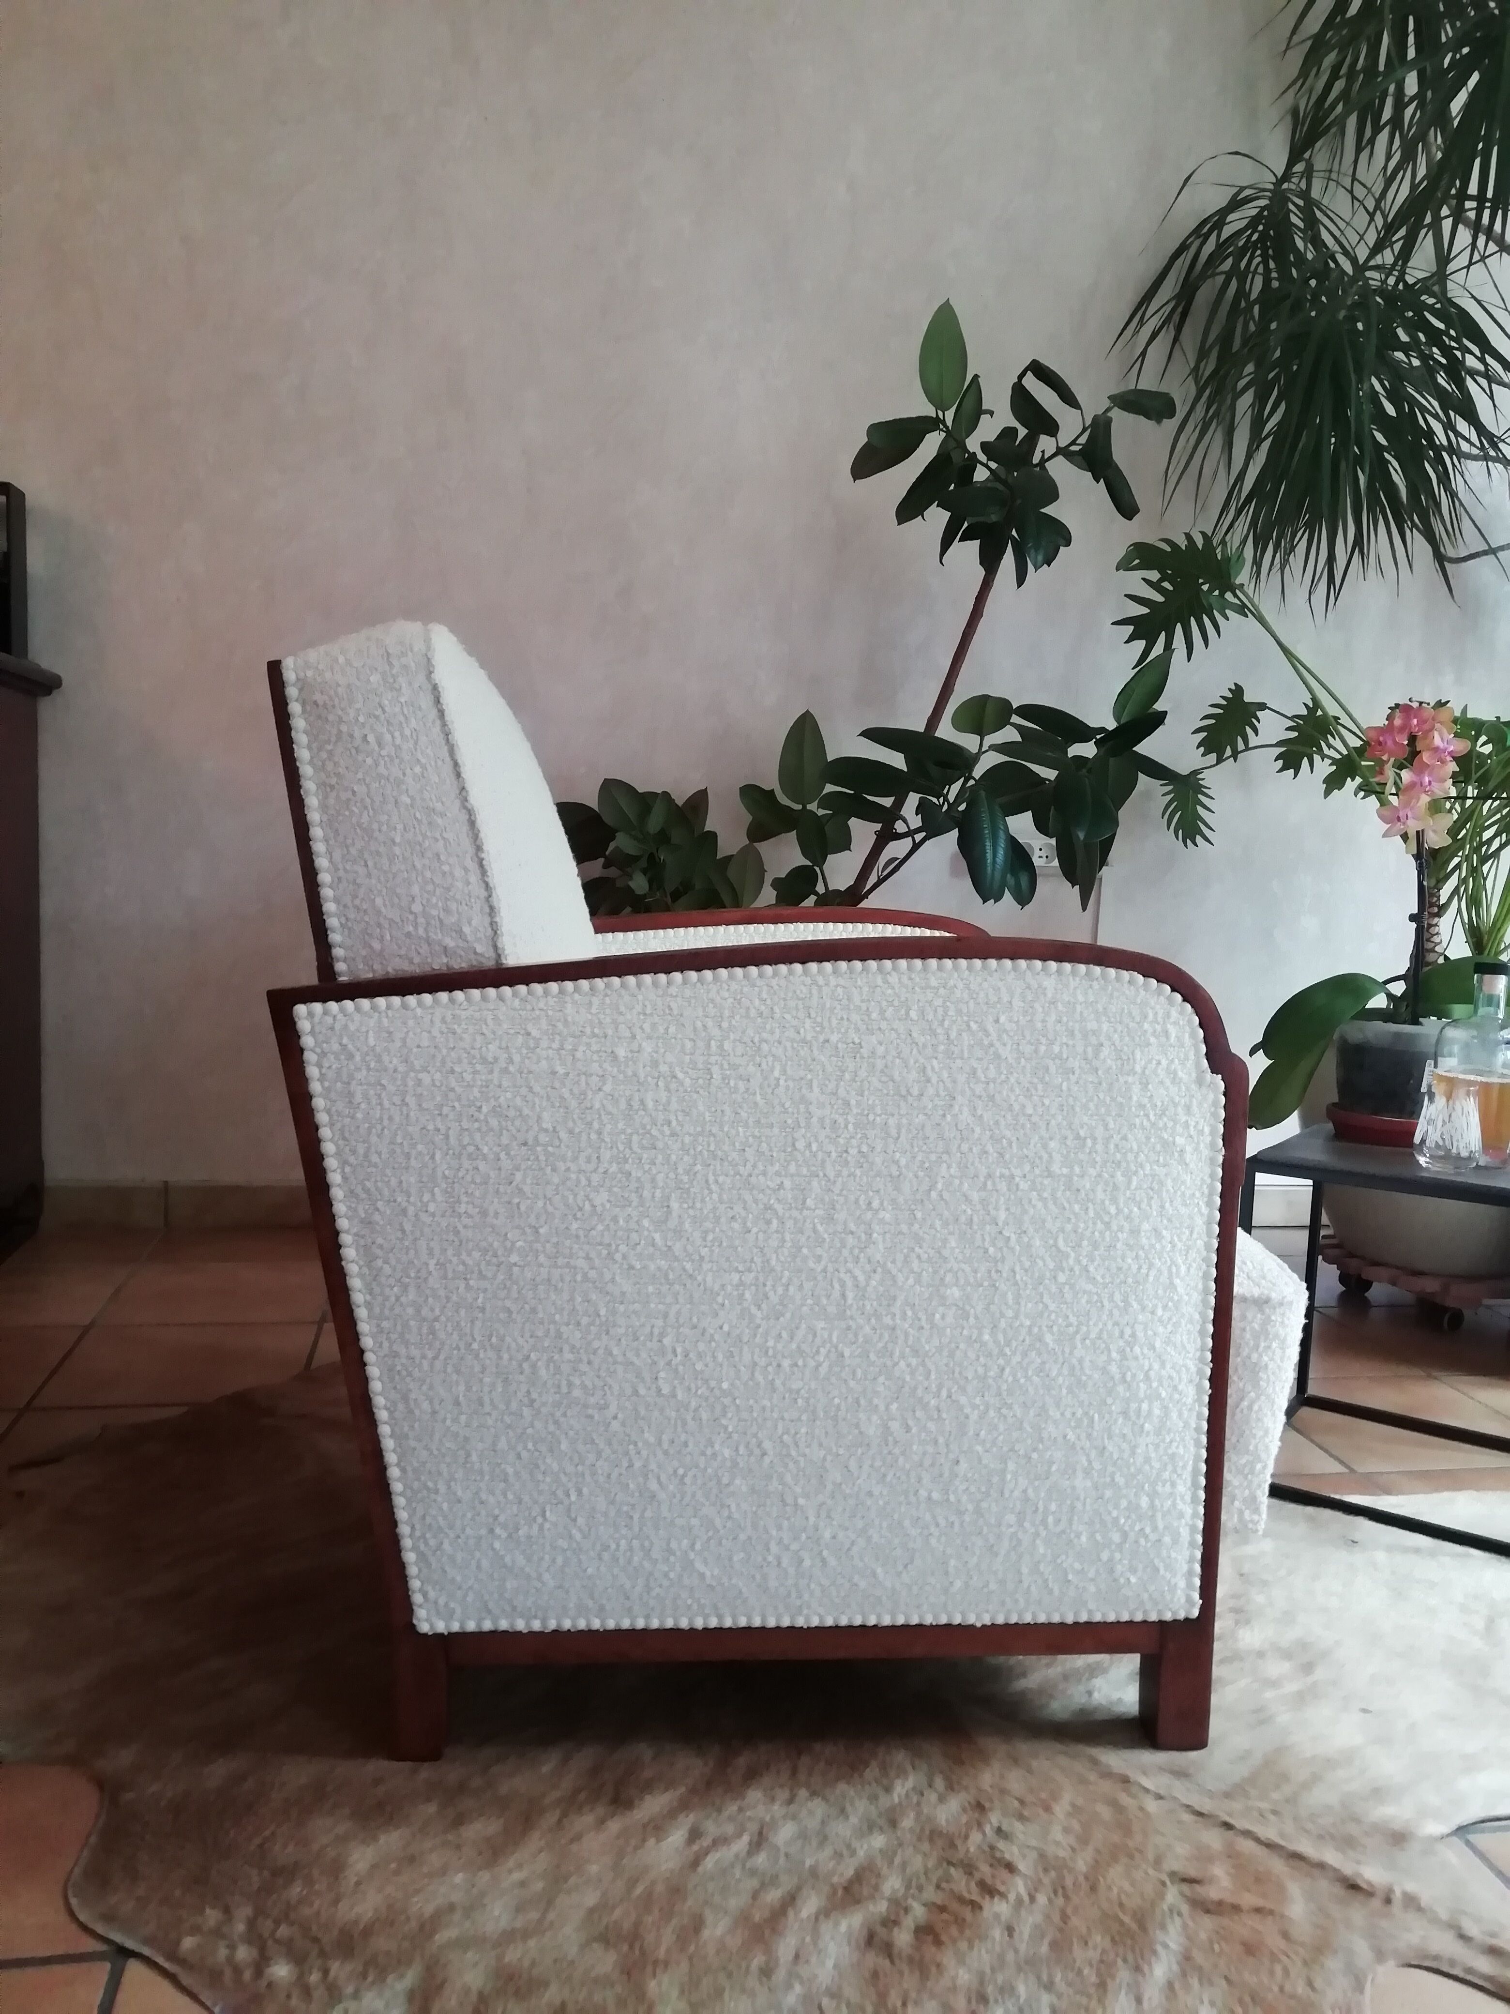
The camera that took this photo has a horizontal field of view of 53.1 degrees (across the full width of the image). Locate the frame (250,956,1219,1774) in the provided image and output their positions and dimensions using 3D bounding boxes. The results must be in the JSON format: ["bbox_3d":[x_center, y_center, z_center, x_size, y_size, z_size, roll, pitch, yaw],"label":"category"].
[{"bbox_3d":[0.009,0.267,1.192,0.759,0.652,0.055,2,6,-6],"label":"frame"}]

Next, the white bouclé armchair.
[{"bbox_3d":[-0.025,0.139,1.484,0.774,0.843,0.667,2,6,-6],"label":"white bouclé armchair"}]

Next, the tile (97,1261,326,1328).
[{"bbox_3d":[-0.816,0.444,2.325,0.306,0.012,0.306,1,6,-11],"label":"tile"}]

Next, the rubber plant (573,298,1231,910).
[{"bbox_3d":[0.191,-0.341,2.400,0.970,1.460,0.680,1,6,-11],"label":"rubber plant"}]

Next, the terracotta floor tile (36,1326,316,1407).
[{"bbox_3d":[-0.758,0.480,2.016,0.306,0.012,0.306,1,6,-11],"label":"terracotta floor tile"}]

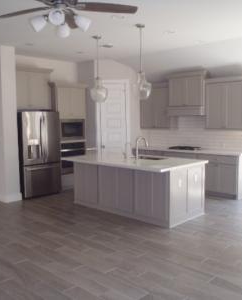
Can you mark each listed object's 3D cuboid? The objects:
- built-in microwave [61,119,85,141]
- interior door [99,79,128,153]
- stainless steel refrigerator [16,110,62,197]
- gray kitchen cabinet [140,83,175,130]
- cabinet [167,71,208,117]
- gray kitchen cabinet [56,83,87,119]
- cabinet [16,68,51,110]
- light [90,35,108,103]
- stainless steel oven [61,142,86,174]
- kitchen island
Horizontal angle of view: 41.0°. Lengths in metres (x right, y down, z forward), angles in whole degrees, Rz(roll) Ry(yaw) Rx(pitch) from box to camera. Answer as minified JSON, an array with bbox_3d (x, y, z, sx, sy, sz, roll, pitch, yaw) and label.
[{"bbox_3d":[-1.326,-0.500,7.855,0.550,0.500,0.760,4,7,43],"label":"built-in microwave"},{"bbox_3d":[-0.181,-0.374,8.044,0.680,2.500,0.070,-1,5,-4],"label":"interior door"},{"bbox_3d":[-1.898,0.096,6.957,0.800,1.790,0.900,4,7,43],"label":"stainless steel refrigerator"},{"bbox_3d":[0.947,-1.065,8.140,0.916,1.085,0.345,4,7,43],"label":"gray kitchen cabinet"},{"bbox_3d":[1.585,-1.272,7.452,0.971,0.975,0.454,4,7,43],"label":"cabinet"},{"bbox_3d":[-1.356,-1.177,7.821,0.640,0.835,0.870,4,7,43],"label":"gray kitchen cabinet"},{"bbox_3d":[-2.018,-1.312,7.005,0.503,0.850,0.920,4,7,43],"label":"cabinet"},{"bbox_3d":[-0.412,-1.423,5.764,0.320,1.174,0.320,-1,5,0],"label":"light"},{"bbox_3d":[-1.322,0.177,7.920,0.600,0.740,0.760,4,7,43],"label":"stainless steel oven"},{"bbox_3d":[0.188,0.619,5.946,2.390,0.915,1.340,4,7,43],"label":"kitchen island"}]

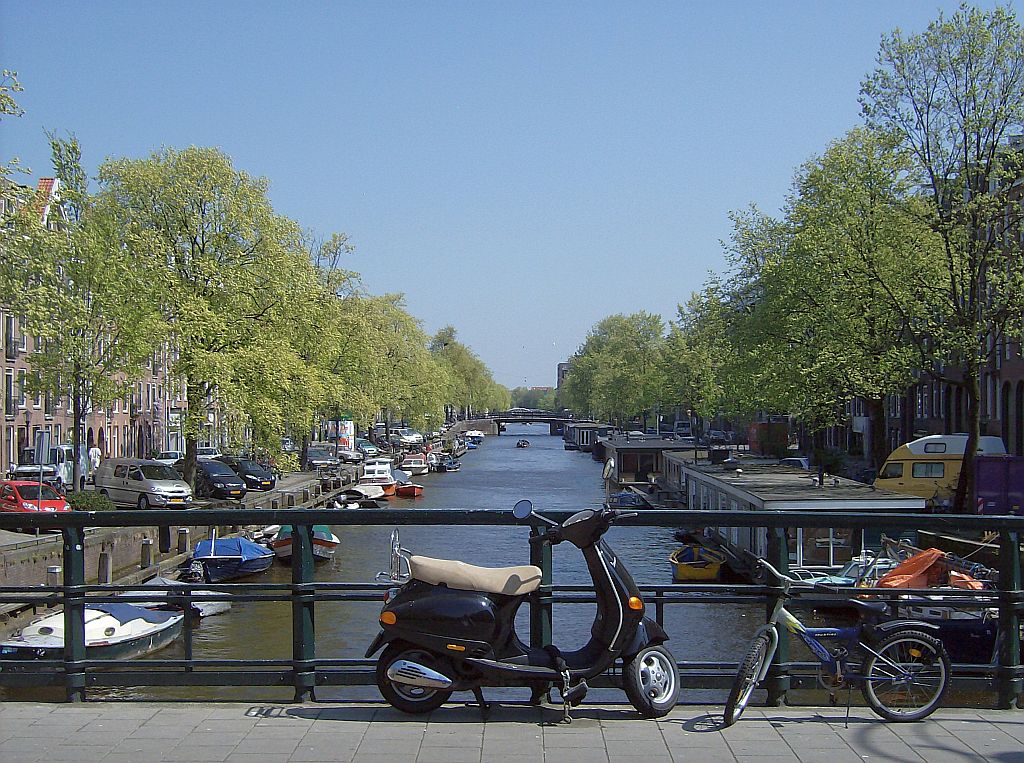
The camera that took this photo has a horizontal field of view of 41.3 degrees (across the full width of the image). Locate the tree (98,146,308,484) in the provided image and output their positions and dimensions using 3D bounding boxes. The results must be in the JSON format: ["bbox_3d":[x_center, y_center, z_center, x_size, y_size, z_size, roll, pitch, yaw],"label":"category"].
[{"bbox_3d":[-12.716,-2.317,55.852,8.600,14.400,8.600,0,-1,0],"label":"tree"}]

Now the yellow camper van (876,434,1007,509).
[{"bbox_3d":[14.423,3.183,46.549,4.650,2.750,1.900,-1,-1,15],"label":"yellow camper van"}]

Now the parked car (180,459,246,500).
[{"bbox_3d":[-13.200,4.177,58.629,1.720,1.580,4.200,1,-2,-43],"label":"parked car"}]

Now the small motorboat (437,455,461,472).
[{"bbox_3d":[-5.300,6.726,112.889,1.800,1.400,4.600,0,-1,-10],"label":"small motorboat"}]

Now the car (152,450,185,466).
[{"bbox_3d":[-17.670,4.330,71.936,1.720,1.450,4.200,0,-1,2],"label":"car"}]

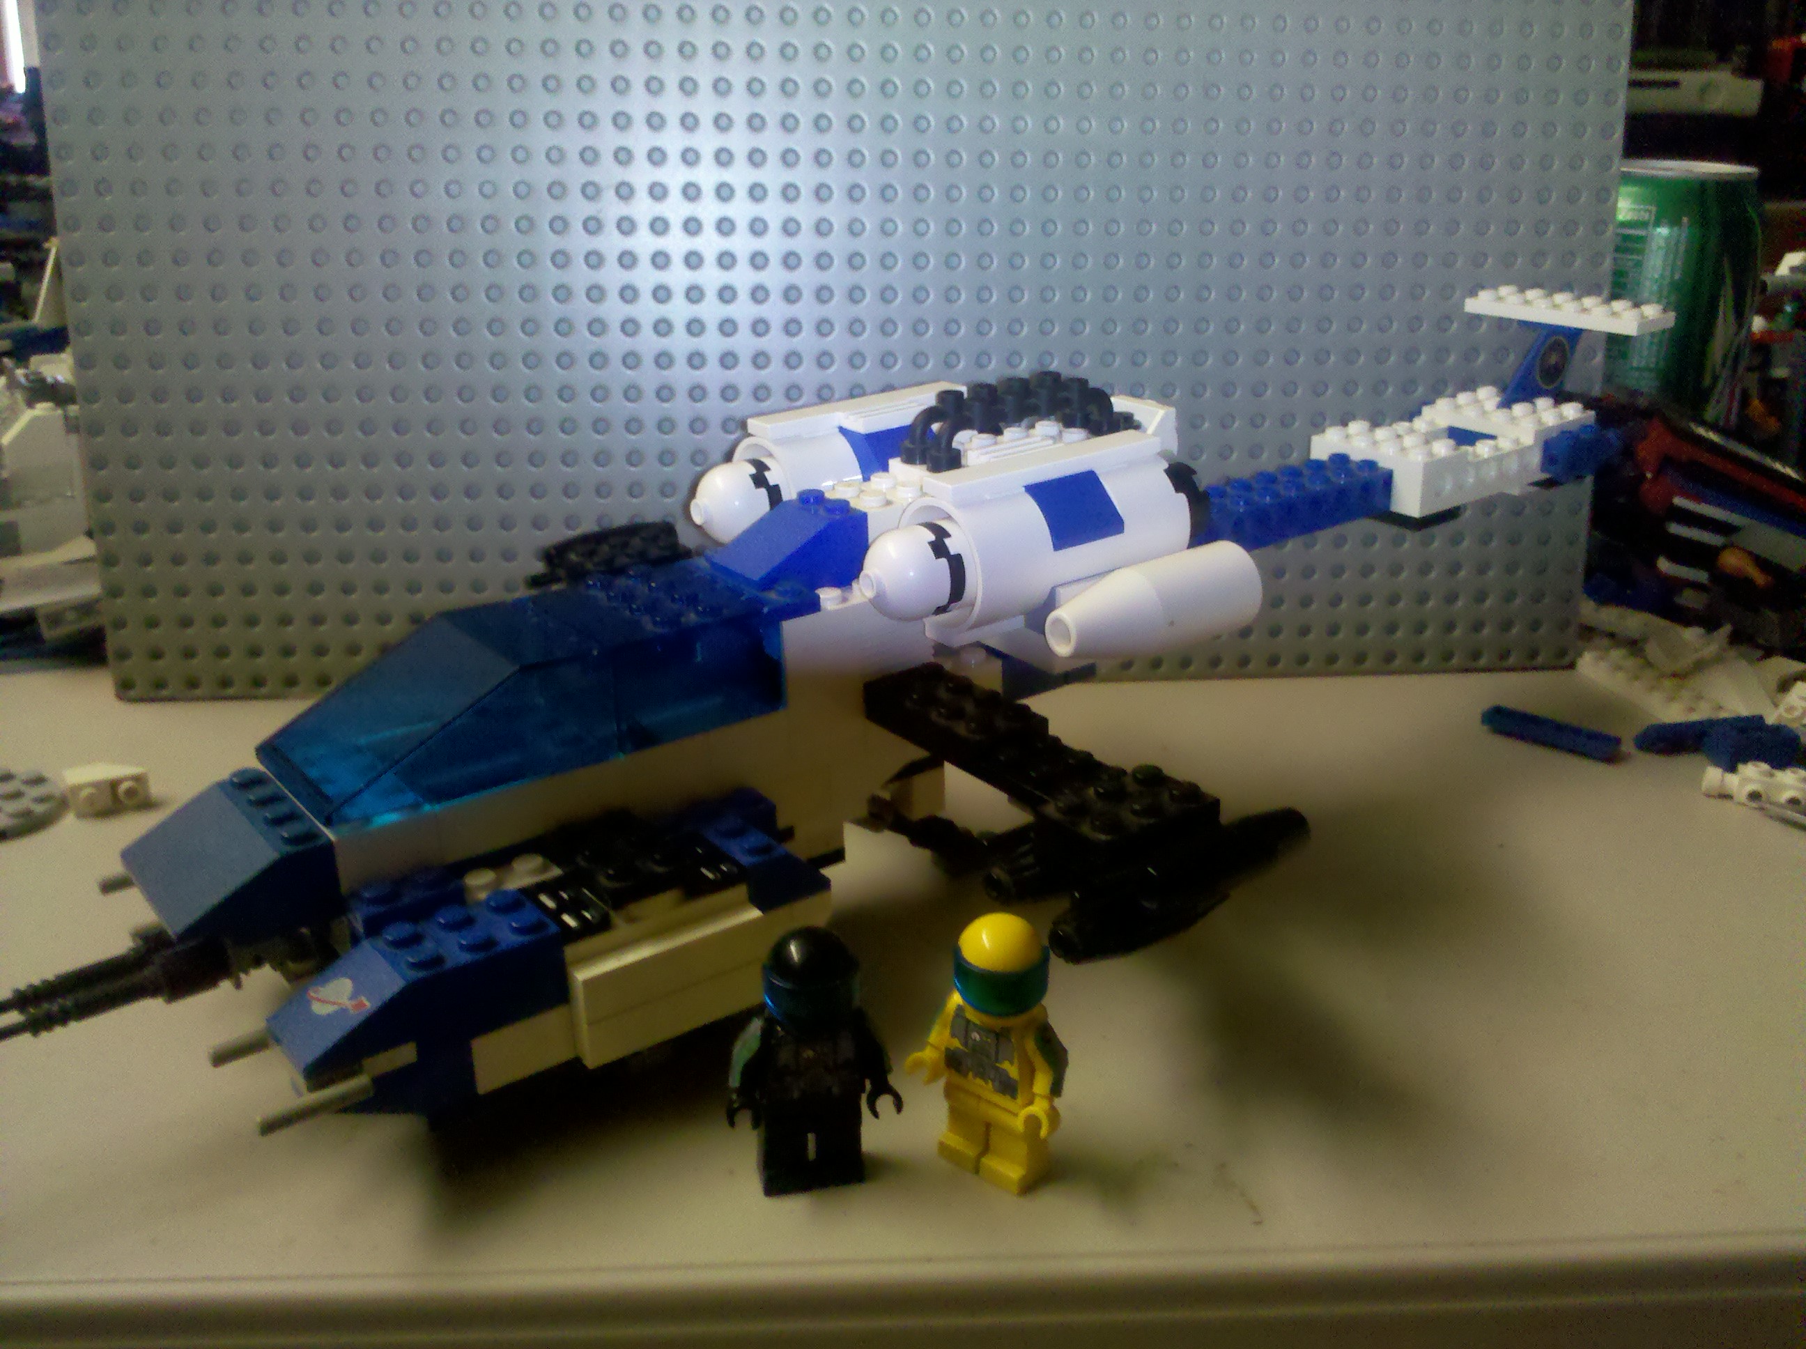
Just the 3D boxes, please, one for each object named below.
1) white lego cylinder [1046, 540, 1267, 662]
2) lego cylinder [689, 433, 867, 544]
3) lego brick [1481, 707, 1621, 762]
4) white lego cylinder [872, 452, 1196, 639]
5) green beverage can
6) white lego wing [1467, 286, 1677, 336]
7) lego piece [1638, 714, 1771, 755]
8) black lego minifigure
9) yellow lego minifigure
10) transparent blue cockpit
[{"bbox_3d":[0.041,-0.011,0.259,0.038,0.016,0.016,-16,26,-33],"label":"white lego cylinder"},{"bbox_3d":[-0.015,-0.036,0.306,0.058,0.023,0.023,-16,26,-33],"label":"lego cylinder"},{"bbox_3d":[0.156,0.015,0.375,0.032,0.004,0.008,18,28,37],"label":"lego brick"},{"bbox_3d":[0.020,-0.022,0.266,0.063,0.023,0.023,-16,26,-33],"label":"white lego cylinder"},{"bbox_3d":[0.221,-0.092,0.481,0.066,0.122,0.066,7,23,17],"label":"green beverage can"},{"bbox_3d":[0.165,-0.091,0.389,0.016,0.005,0.048,-16,26,-33],"label":"white lego wing"},{"bbox_3d":[0.191,0.015,0.375,0.032,0.004,0.009,-4,23,-10],"label":"lego piece"},{"bbox_3d":[-0.013,0.054,0.230,0.025,0.042,0.015,-4,23,-9],"label":"black lego minifigure"},{"bbox_3d":[0.013,0.053,0.233,0.025,0.042,0.015,15,27,32],"label":"yellow lego minifigure"},{"bbox_3d":[-0.058,0.000,0.248,0.077,0.021,0.032,-16,26,-33],"label":"transparent blue cockpit"}]

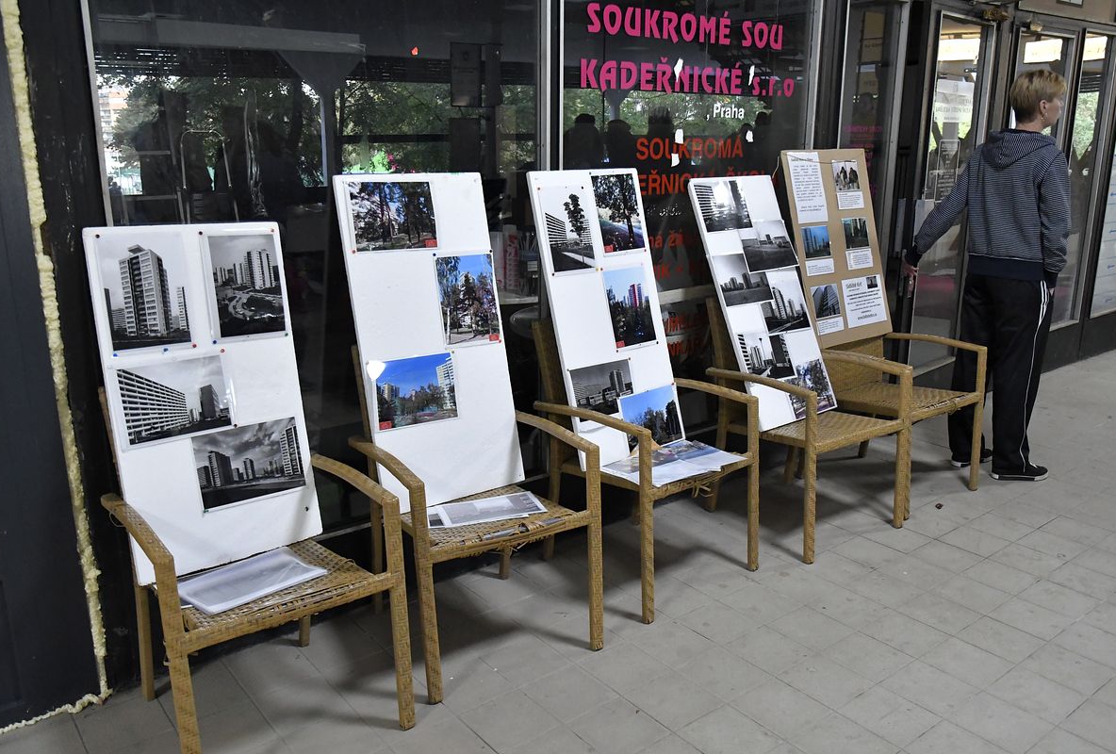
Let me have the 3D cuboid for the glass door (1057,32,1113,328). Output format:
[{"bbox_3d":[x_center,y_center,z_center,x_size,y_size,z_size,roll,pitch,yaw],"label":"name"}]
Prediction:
[{"bbox_3d":[3.361,-1.227,5.646,0.510,1.860,0.050,-11,18,-36],"label":"glass door"}]

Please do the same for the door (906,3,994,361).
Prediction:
[{"bbox_3d":[2.081,-0.913,4.640,0.660,1.880,0.050,-13,20,-41],"label":"door"}]

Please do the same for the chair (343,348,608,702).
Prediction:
[{"bbox_3d":[-0.263,0.370,2.672,0.574,0.890,0.596,-9,17,-30],"label":"chair"}]

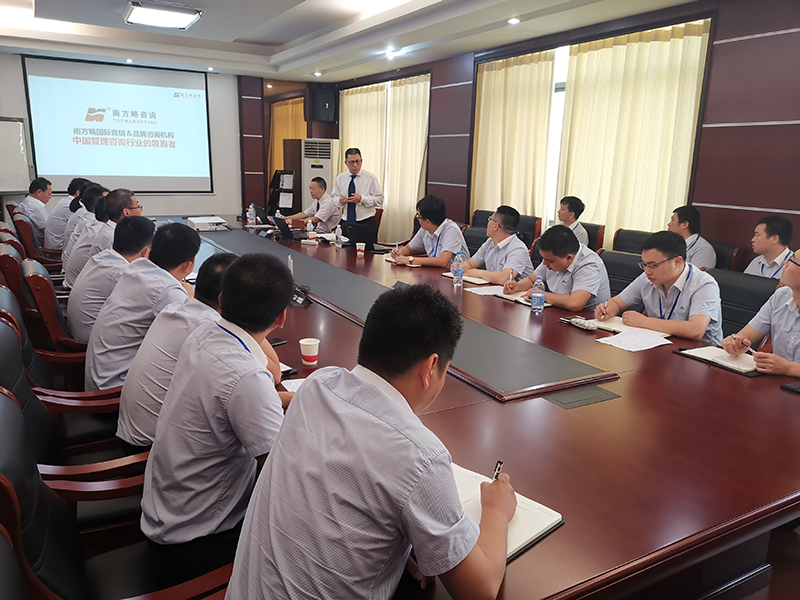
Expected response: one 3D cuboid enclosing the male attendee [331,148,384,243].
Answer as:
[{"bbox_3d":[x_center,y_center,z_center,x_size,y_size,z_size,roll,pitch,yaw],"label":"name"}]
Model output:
[{"bbox_3d":[-0.479,-0.770,6.673,0.530,1.650,0.360,4,13,10],"label":"male attendee"}]

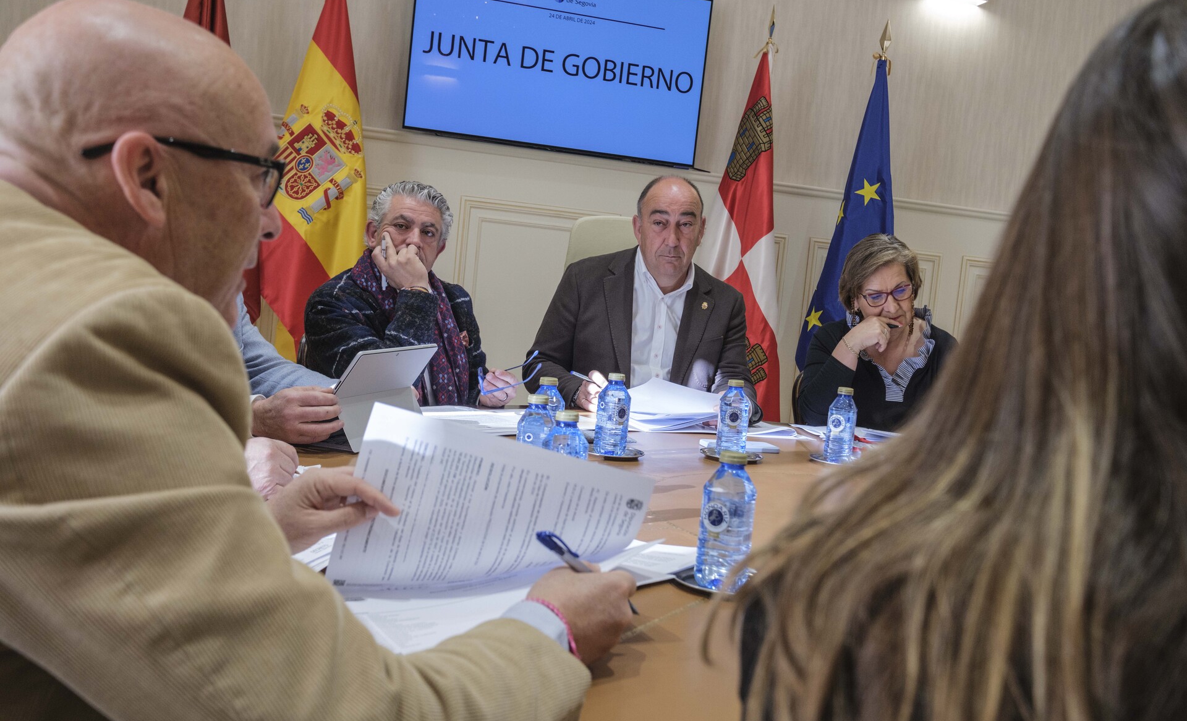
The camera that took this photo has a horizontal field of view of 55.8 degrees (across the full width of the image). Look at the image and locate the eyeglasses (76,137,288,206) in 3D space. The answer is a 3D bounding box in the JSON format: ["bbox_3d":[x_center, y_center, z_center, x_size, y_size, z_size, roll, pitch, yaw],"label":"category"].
[{"bbox_3d":[-0.320,-0.150,0.873,0.145,0.046,0.142,8,3,-28],"label":"eyeglasses"}]

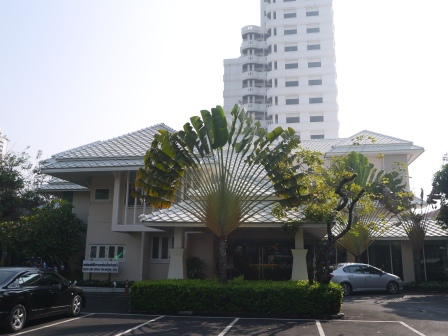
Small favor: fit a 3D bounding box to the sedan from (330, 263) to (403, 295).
[{"bbox_3d":[6.977,5.655,21.206,4.400,1.470,1.700,3,-13,-12],"label":"sedan"}]

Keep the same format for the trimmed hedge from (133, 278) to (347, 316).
[{"bbox_3d":[0.439,4.363,14.084,6.550,0.880,2.100,-1,-12,7],"label":"trimmed hedge"}]

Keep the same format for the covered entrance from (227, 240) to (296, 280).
[{"bbox_3d":[1.965,5.154,22.286,3.900,2.860,2.600,-2,-13,9],"label":"covered entrance"}]

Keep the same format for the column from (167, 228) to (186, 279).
[{"bbox_3d":[-2.032,4.072,17.627,0.750,2.941,0.750,-2,-13,9],"label":"column"}]

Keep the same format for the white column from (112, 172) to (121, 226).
[{"bbox_3d":[-6.058,1.759,23.405,0.300,3.073,0.300,-2,-13,9],"label":"white column"}]

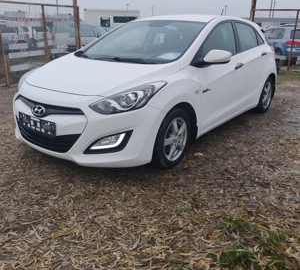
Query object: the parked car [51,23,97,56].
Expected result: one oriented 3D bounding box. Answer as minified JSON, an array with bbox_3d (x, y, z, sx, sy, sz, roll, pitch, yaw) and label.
[{"bbox_3d":[-3.092,-3.592,12.307,1.750,1.500,4.300,-8,20,-22],"label":"parked car"}]

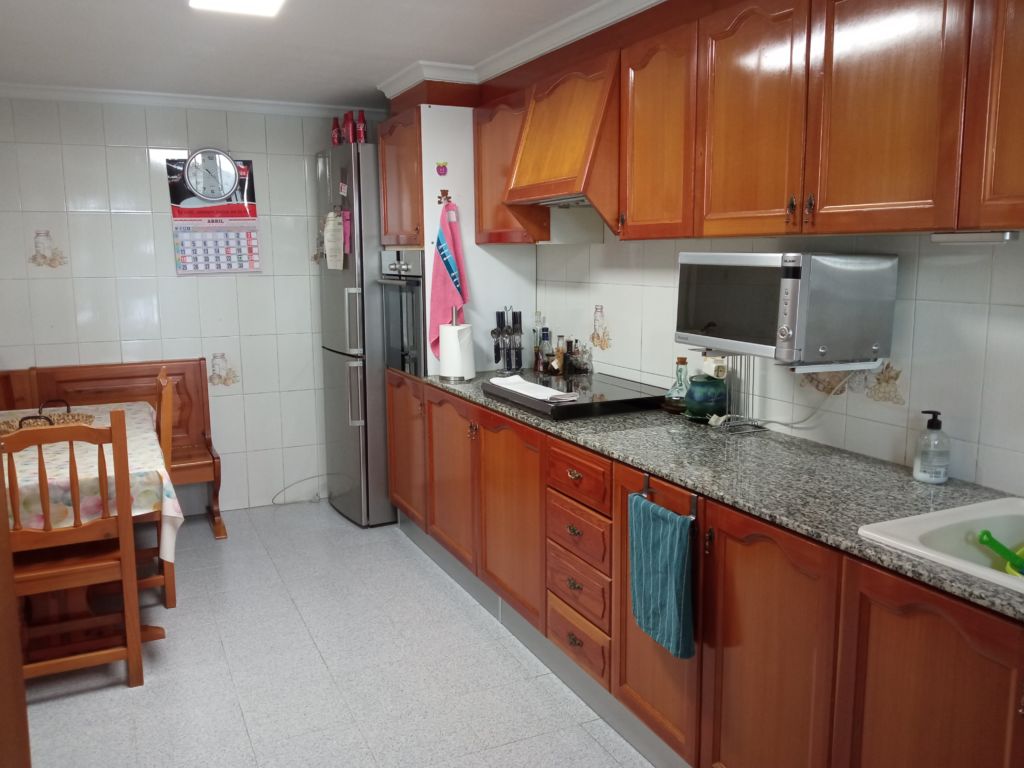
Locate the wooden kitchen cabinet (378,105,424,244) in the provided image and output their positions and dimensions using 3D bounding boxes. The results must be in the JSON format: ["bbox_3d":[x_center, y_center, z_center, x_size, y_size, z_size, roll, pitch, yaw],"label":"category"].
[{"bbox_3d":[-0.274,-0.992,3.958,0.591,0.606,0.617,-5,10,-26],"label":"wooden kitchen cabinet"}]

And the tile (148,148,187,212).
[{"bbox_3d":[-1.802,-1.073,4.232,0.198,0.332,0.010,-5,10,-26],"label":"tile"}]

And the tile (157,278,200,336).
[{"bbox_3d":[-1.798,-0.412,4.334,0.200,0.334,0.010,-5,10,-26],"label":"tile"}]

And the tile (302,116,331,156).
[{"bbox_3d":[-1.088,-1.404,4.533,0.190,0.215,0.010,-5,10,-26],"label":"tile"}]

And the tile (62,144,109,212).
[{"bbox_3d":[-2.160,-1.041,4.051,0.200,0.334,0.010,-5,10,-26],"label":"tile"}]

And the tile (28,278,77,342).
[{"bbox_3d":[-2.358,-0.375,4.117,0.200,0.333,0.010,-4,10,-22],"label":"tile"}]

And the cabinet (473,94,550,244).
[{"bbox_3d":[0.110,-0.915,3.476,0.340,0.603,0.595,-5,10,-26],"label":"cabinet"}]

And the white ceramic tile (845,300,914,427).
[{"bbox_3d":[0.999,-0.063,2.168,0.010,0.332,0.198,-5,10,-26],"label":"white ceramic tile"}]

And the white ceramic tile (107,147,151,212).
[{"bbox_3d":[-1.982,-1.057,4.145,0.200,0.334,0.010,-5,10,-26],"label":"white ceramic tile"}]

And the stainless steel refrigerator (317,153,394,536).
[{"bbox_3d":[-0.701,-0.276,4.526,0.670,2.000,0.600,-5,10,-26],"label":"stainless steel refrigerator"}]

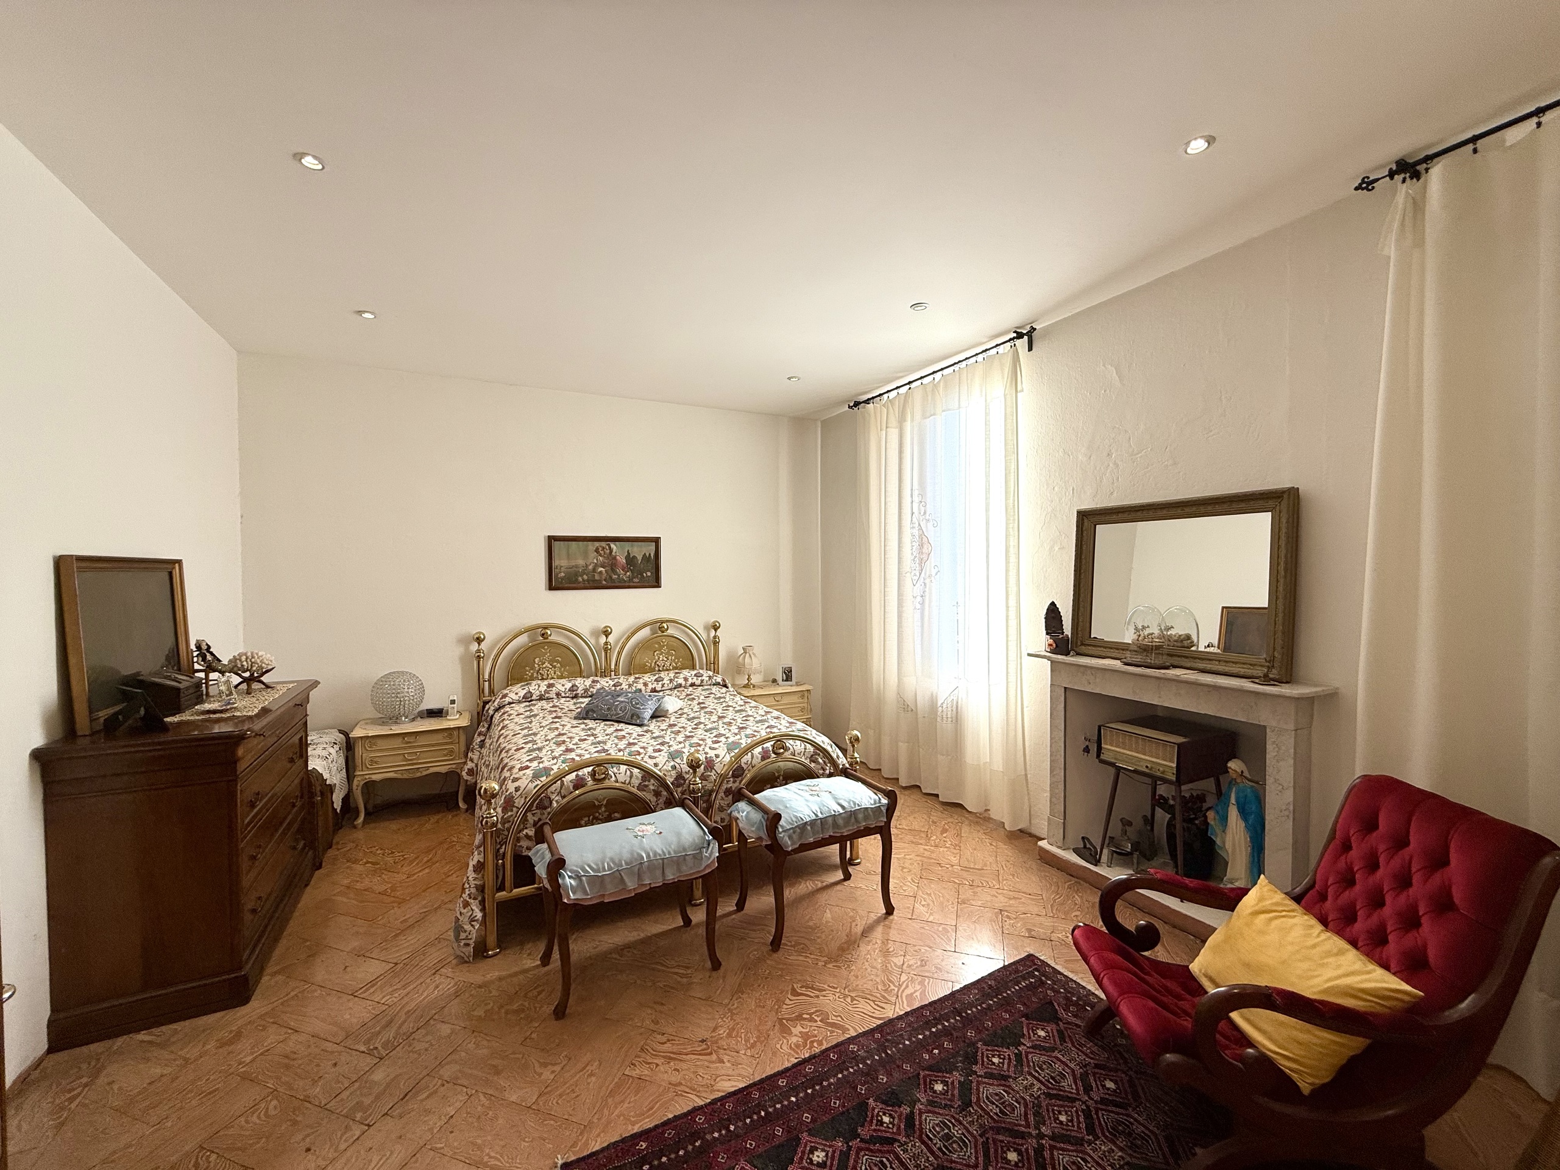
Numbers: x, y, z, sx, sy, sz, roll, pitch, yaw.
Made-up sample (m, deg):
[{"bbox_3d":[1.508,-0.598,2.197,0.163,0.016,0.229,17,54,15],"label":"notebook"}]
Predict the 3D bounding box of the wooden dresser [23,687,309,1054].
[{"bbox_3d":[-2.298,0.977,2.558,0.540,0.960,1.090,-1,2,-26],"label":"wooden dresser"}]

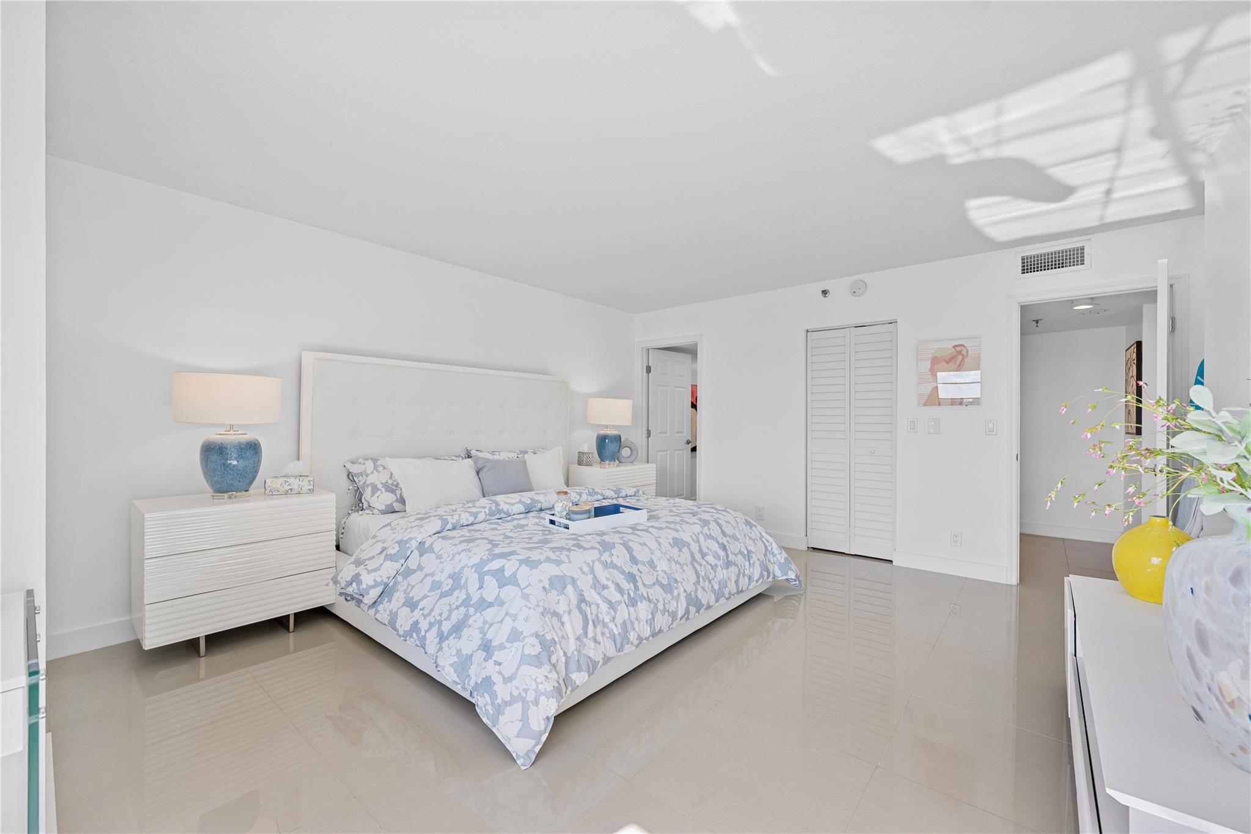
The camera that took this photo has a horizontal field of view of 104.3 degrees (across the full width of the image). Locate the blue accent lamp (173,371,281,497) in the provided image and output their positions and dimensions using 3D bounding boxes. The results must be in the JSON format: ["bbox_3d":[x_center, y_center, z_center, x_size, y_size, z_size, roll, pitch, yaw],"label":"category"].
[{"bbox_3d":[-2.184,0.115,2.683,0.451,0.662,0.451,0,0,40],"label":"blue accent lamp"}]

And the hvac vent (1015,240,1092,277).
[{"bbox_3d":[2.981,-1.097,3.394,0.391,0.192,0.025,0,0,40],"label":"hvac vent"}]

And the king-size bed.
[{"bbox_3d":[-0.487,0.403,3.284,2.337,1.615,2.387,0,0,40],"label":"king-size bed"}]

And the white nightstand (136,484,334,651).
[{"bbox_3d":[-2.153,0.820,2.705,0.562,0.749,0.797,0,0,40],"label":"white nightstand"}]

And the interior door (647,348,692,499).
[{"bbox_3d":[0.554,0.204,6.081,0.757,2.036,0.038,1,0,-41],"label":"interior door"}]

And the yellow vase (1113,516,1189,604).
[{"bbox_3d":[1.994,0.544,1.815,0.251,0.311,0.251,0,0,40],"label":"yellow vase"}]

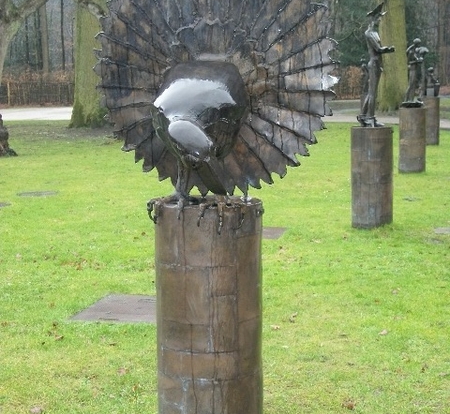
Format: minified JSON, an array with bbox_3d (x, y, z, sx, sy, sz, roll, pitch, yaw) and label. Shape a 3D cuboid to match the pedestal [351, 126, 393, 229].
[{"bbox_3d":[1.539,-0.317,9.050,0.430,1.030,0.430,0,8,0],"label":"pedestal"}]

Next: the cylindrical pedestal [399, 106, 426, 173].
[{"bbox_3d":[3.064,-1.090,14.150,0.430,1.030,0.430,0,8,0],"label":"cylindrical pedestal"}]

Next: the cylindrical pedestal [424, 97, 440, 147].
[{"bbox_3d":[4.640,-1.940,19.600,0.430,1.030,0.430,0,8,0],"label":"cylindrical pedestal"}]

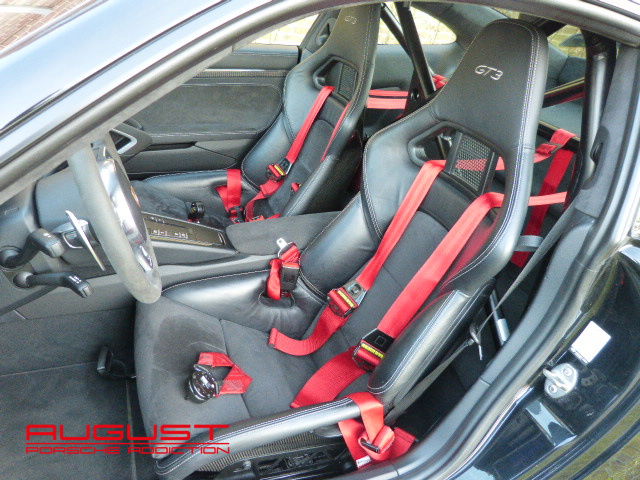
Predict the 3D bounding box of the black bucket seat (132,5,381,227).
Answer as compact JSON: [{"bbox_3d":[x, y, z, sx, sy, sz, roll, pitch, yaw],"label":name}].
[{"bbox_3d":[-0.239,-0.369,1.598,0.830,0.940,0.530,-7,33,-19],"label":"black bucket seat"}]

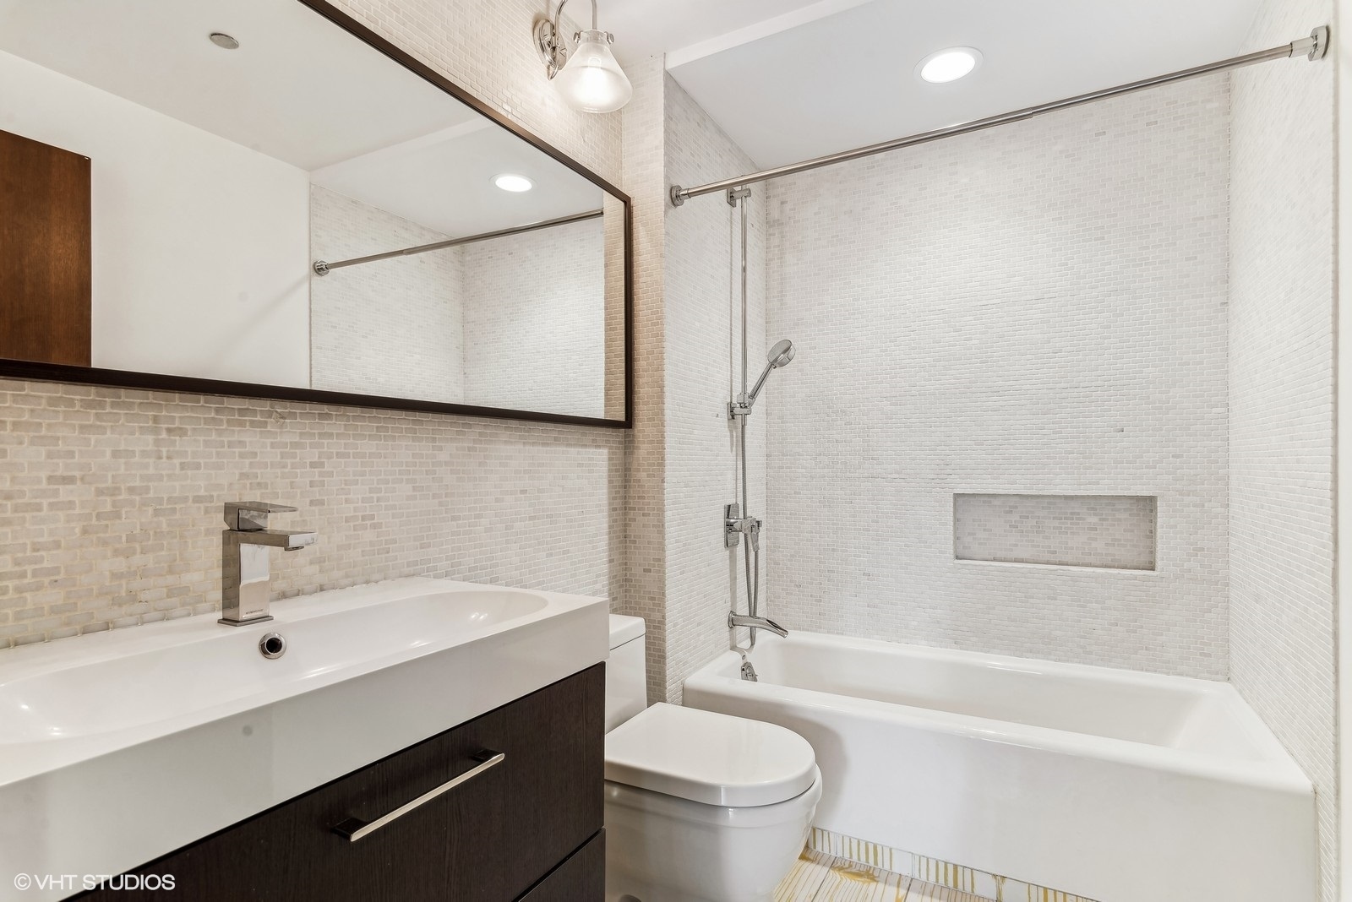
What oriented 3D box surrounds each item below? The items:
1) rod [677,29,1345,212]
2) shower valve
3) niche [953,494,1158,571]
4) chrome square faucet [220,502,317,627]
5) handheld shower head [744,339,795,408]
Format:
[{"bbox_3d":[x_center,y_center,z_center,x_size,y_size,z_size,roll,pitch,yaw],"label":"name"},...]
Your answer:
[{"bbox_3d":[0.654,-0.822,1.670,1.520,0.062,0.062,0,-1,30],"label":"rod"},{"bbox_3d":[0.259,0.280,2.388,0.117,0.160,0.118,0,-1,30],"label":"shower valve"},{"bbox_3d":[1.315,0.279,2.252,0.607,0.255,0.094,0,-1,30],"label":"niche"},{"bbox_3d":[-0.605,0.169,0.947,0.172,0.180,0.052,0,-1,30],"label":"chrome square faucet"},{"bbox_3d":[0.368,-0.291,2.452,0.068,0.280,0.110,37,-13,-16],"label":"handheld shower head"}]

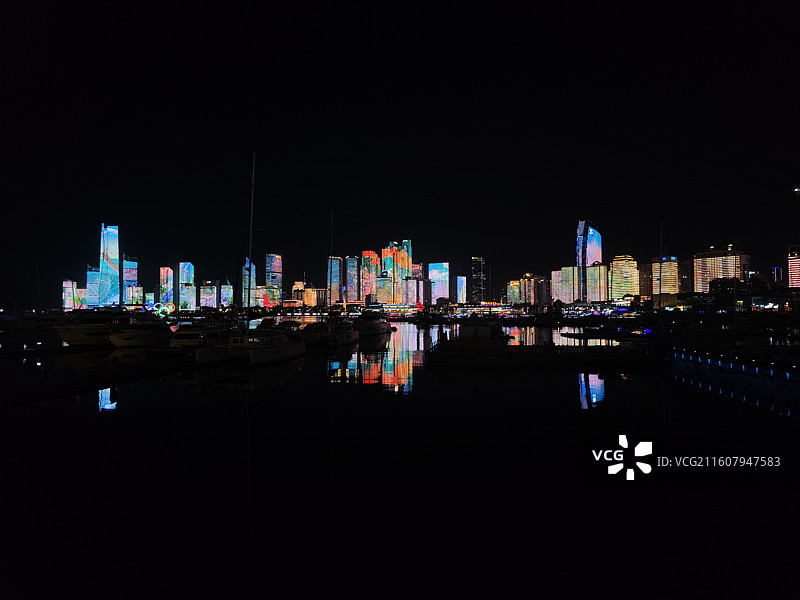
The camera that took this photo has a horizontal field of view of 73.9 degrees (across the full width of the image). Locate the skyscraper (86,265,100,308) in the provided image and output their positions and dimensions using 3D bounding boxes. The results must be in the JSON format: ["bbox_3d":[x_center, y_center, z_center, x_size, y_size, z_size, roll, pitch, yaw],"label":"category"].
[{"bbox_3d":[-1245.200,-42.900,2170.000,48.000,191.900,44.000,1,-2,-22],"label":"skyscraper"}]

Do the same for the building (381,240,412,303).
[{"bbox_3d":[-7.152,-69.507,1676.422,85.000,230.923,50.000,-1,-2,8],"label":"building"}]

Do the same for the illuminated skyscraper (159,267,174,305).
[{"bbox_3d":[-825.361,-29.628,1877.300,40.000,174.284,38.000,0,-2,-3],"label":"illuminated skyscraper"}]

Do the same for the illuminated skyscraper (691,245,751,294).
[{"bbox_3d":[441.600,-35.000,730.000,62.000,76.900,27.000,-1,-2,36],"label":"illuminated skyscraper"}]

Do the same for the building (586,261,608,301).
[{"bbox_3d":[438.822,-25.597,1178.350,38.000,106.488,32.000,-2,-2,38],"label":"building"}]

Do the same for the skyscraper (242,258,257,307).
[{"bbox_3d":[-523.800,-51.300,1850.000,40.000,189.700,38.000,0,-2,-13],"label":"skyscraper"}]

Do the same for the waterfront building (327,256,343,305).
[{"bbox_3d":[-203.300,-48.900,1650.000,42.000,172.300,38.000,0,-2,-5],"label":"waterfront building"}]

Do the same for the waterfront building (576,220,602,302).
[{"bbox_3d":[510.649,-88.219,1426.188,50.000,246.094,50.000,0,-2,-8],"label":"waterfront building"}]

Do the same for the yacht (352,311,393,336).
[{"bbox_3d":[-6.299,5.483,124.000,4.900,5.900,16.000,-1,-2,14],"label":"yacht"}]

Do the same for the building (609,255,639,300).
[{"bbox_3d":[471.357,-34.118,1118.151,54.000,119.368,38.000,-1,-2,15],"label":"building"}]

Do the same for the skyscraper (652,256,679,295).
[{"bbox_3d":[525.842,-30.468,1048.342,40.000,107.038,36.000,0,-2,2],"label":"skyscraper"}]

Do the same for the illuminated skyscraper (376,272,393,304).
[{"bbox_3d":[-43.700,-22.600,1500.000,42.000,110.100,35.000,0,-2,-2],"label":"illuminated skyscraper"}]

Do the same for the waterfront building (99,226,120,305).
[{"bbox_3d":[-1173.100,-129.400,2150.000,62.000,360.000,55.000,1,-2,-22],"label":"waterfront building"}]

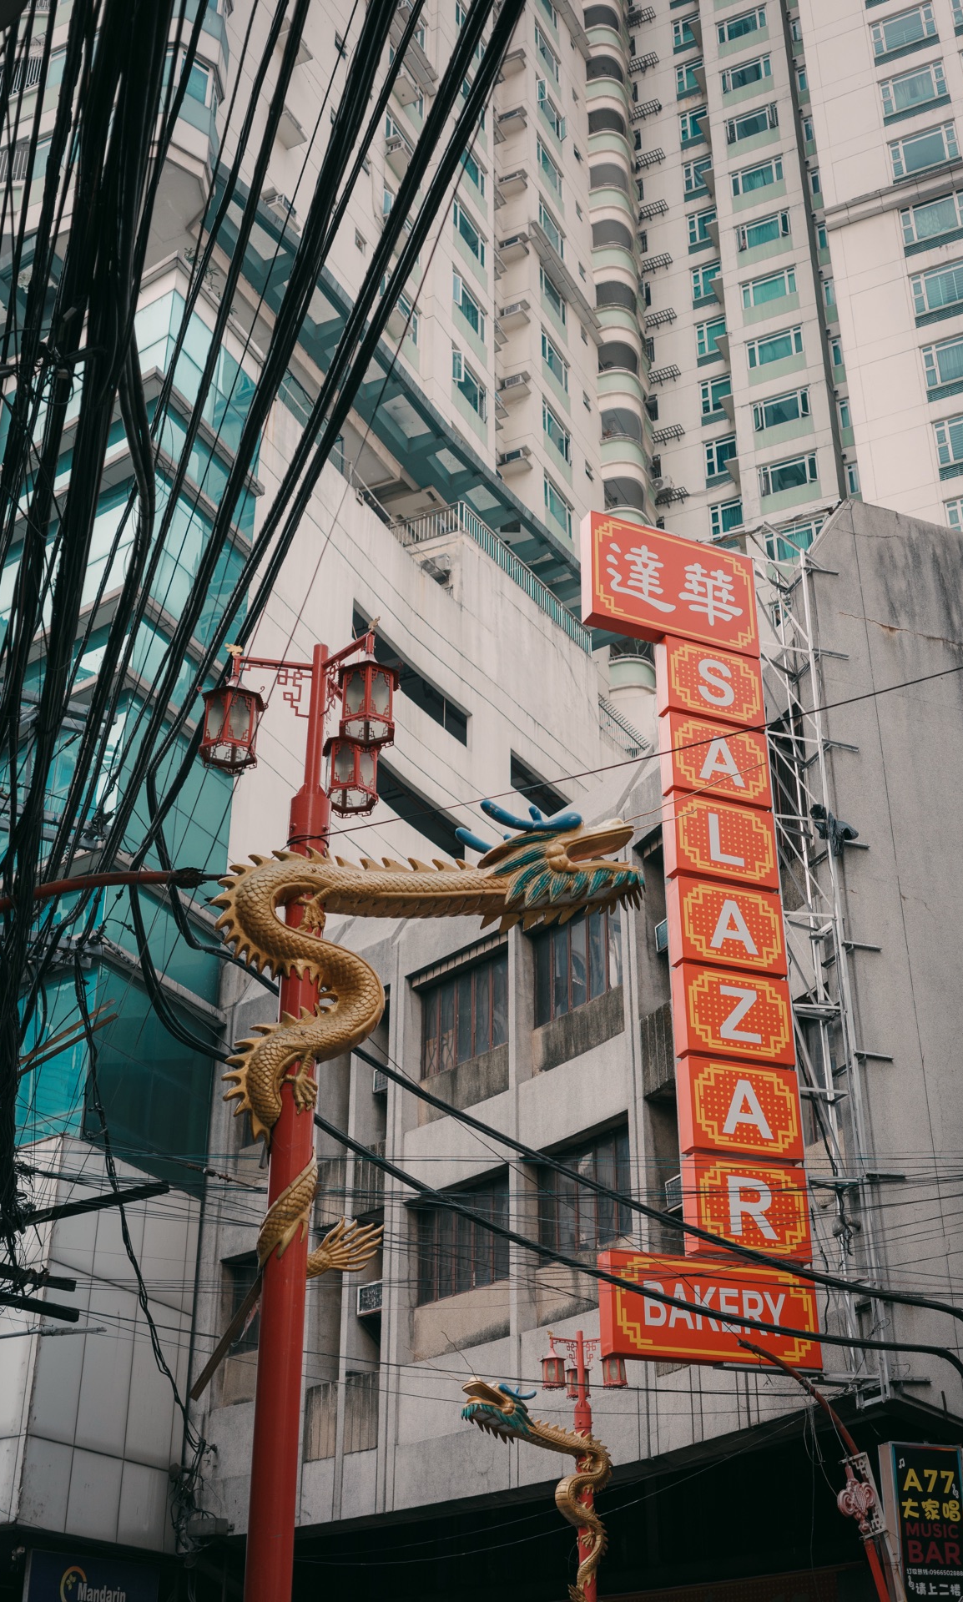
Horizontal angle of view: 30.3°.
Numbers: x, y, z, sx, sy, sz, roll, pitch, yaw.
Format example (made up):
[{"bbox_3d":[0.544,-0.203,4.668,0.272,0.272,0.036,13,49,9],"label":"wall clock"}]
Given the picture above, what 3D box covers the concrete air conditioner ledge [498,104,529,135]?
[{"bbox_3d":[1.084,-23.657,61.796,0.880,0.650,0.560,-13,-31,23],"label":"concrete air conditioner ledge"}]

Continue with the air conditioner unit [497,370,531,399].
[{"bbox_3d":[1.084,-13.110,56.072,0.880,0.650,0.560,-13,-31,23],"label":"air conditioner unit"}]

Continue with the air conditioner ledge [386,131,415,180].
[{"bbox_3d":[-2.253,-18.250,50.450,0.590,0.660,0.930,-13,-31,23],"label":"air conditioner ledge"}]

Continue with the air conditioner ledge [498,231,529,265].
[{"bbox_3d":[1.084,-18.384,58.934,0.880,0.650,0.560,-13,-31,23],"label":"air conditioner ledge"}]

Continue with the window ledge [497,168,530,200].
[{"bbox_3d":[1.084,-21.020,60.365,0.880,0.650,0.560,-13,-31,23],"label":"window ledge"}]

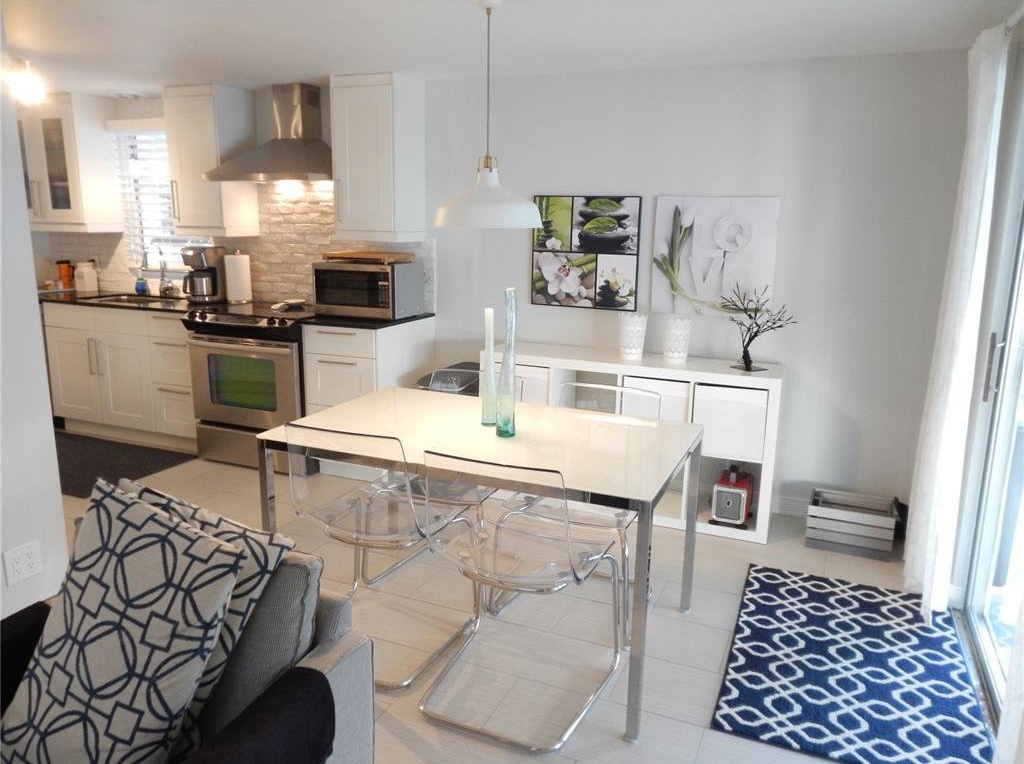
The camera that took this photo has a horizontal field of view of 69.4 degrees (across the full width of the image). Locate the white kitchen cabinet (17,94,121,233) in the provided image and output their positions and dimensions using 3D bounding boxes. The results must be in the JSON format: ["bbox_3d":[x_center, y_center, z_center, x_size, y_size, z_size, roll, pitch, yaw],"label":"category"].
[{"bbox_3d":[-3.132,-1.484,5.121,0.830,0.862,0.335,6,14,22],"label":"white kitchen cabinet"}]

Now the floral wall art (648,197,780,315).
[{"bbox_3d":[1.001,-0.624,3.675,0.588,0.580,0.028,6,14,22],"label":"floral wall art"}]

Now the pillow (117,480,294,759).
[{"bbox_3d":[-0.773,0.494,1.528,0.490,0.490,0.140,13,-25,22],"label":"pillow"}]

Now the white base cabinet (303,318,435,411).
[{"bbox_3d":[-0.794,0.087,4.241,0.455,0.874,0.629,6,13,22],"label":"white base cabinet"}]

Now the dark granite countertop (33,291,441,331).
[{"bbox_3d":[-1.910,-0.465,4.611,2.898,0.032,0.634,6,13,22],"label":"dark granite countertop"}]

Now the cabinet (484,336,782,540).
[{"bbox_3d":[0.585,0.266,3.827,1.487,0.789,0.390,6,13,22],"label":"cabinet"}]

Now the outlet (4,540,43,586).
[{"bbox_3d":[-1.582,0.586,2.401,0.012,0.114,0.116,6,13,22],"label":"outlet"}]

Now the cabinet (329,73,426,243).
[{"bbox_3d":[-0.737,-1.229,4.125,0.400,0.869,0.311,6,13,22],"label":"cabinet"}]

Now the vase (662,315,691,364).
[{"bbox_3d":[0.807,-0.208,3.632,0.132,0.228,0.132,6,13,22],"label":"vase"}]

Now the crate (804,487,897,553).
[{"bbox_3d":[1.590,0.662,3.471,0.360,0.208,0.260,6,14,22],"label":"crate"}]

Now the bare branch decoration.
[{"bbox_3d":[1.151,-0.255,3.491,0.355,0.391,0.280,6,13,22],"label":"bare branch decoration"}]

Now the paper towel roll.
[{"bbox_3d":[-1.759,-0.673,4.758,0.148,0.315,0.148,1,13,0],"label":"paper towel roll"}]

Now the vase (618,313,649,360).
[{"bbox_3d":[0.611,-0.226,3.745,0.147,0.216,0.147,6,14,22],"label":"vase"}]

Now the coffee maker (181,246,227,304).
[{"bbox_3d":[-1.994,-0.694,4.789,0.185,0.356,0.250,11,16,39],"label":"coffee maker"}]

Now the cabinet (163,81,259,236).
[{"bbox_3d":[-1.841,-1.347,4.580,0.405,0.869,0.311,6,13,22],"label":"cabinet"}]

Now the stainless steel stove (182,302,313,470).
[{"bbox_3d":[-1.397,0.023,4.448,0.784,0.931,0.664,6,13,22],"label":"stainless steel stove"}]

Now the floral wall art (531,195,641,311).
[{"bbox_3d":[0.380,-0.687,3.932,0.586,0.580,0.028,6,14,22],"label":"floral wall art"}]

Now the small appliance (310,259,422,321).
[{"bbox_3d":[-0.806,-0.530,4.209,0.519,0.296,0.360,6,13,22],"label":"small appliance"}]

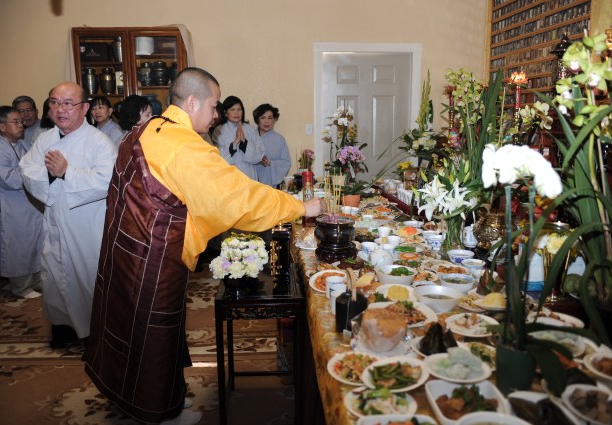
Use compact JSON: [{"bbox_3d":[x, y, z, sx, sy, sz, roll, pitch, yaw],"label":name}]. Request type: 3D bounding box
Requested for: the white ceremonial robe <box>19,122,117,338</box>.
[{"bbox_3d":[-1.387,0.129,2.971,0.550,1.303,0.420,-2,11,-7],"label":"white ceremonial robe"}]

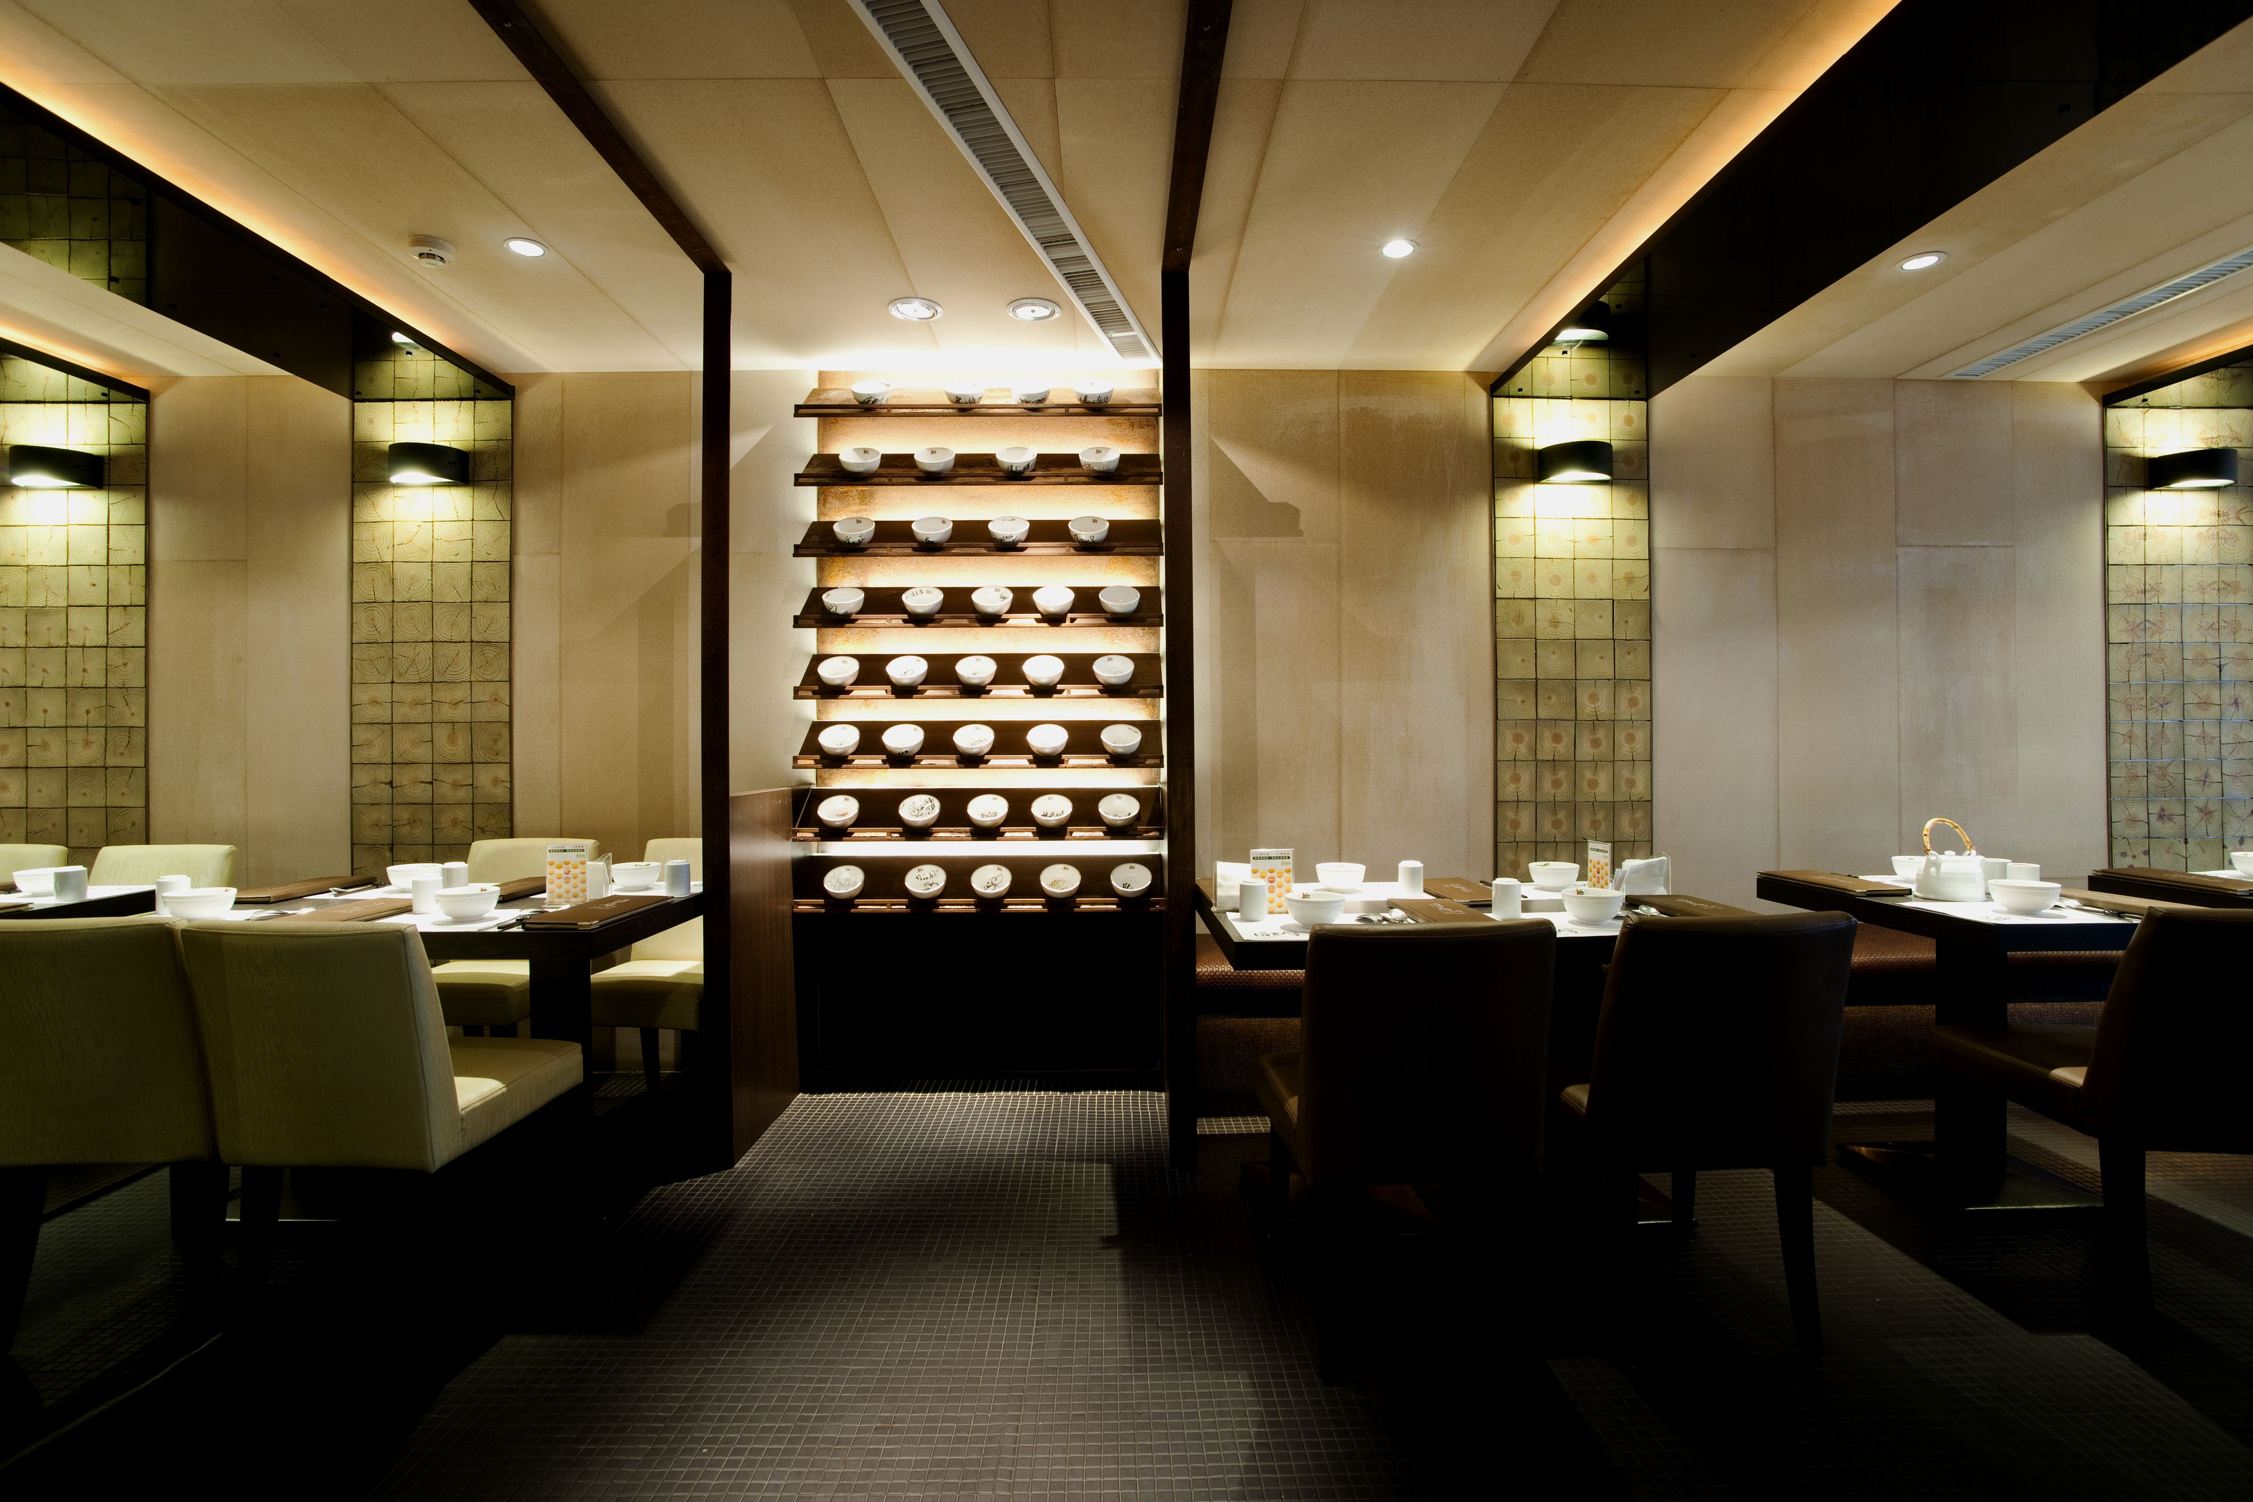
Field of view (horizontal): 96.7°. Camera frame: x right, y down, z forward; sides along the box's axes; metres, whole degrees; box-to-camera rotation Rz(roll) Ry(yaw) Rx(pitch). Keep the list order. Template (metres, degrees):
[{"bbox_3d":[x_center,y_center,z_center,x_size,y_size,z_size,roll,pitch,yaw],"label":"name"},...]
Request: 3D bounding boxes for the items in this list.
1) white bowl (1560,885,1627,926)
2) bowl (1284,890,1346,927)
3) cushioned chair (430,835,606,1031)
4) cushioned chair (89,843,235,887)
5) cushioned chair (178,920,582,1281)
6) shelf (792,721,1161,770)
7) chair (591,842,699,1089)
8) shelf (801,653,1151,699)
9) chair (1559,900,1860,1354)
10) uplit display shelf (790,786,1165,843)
[{"bbox_3d":[1.091,0.364,2.341,0.132,0.072,0.132,0,0,0],"label":"white bowl"},{"bbox_3d":[0.435,0.368,2.294,0.132,0.072,0.132,0,0,0],"label":"bowl"},{"bbox_3d":[-2.058,0.740,3.187,0.460,0.860,0.570,0,0,-1],"label":"cushioned chair"},{"bbox_3d":[-3.106,0.725,2.982,0.420,0.840,0.590,0,0,-1],"label":"cushioned chair"},{"bbox_3d":[-1.460,0.721,2.054,0.420,0.840,0.595,0,0,1],"label":"cushioned chair"},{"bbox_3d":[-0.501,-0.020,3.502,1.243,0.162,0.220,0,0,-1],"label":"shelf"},{"bbox_3d":[-1.417,0.717,3.099,0.420,0.840,0.590,0,0,5],"label":"chair"},{"bbox_3d":[-0.484,-0.254,3.370,1.205,0.170,0.215,0,0,-1],"label":"shelf"},{"bbox_3d":[1.091,0.709,2.085,0.420,0.840,0.595,0,0,-1],"label":"chair"},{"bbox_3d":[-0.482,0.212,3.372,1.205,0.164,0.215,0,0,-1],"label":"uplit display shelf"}]

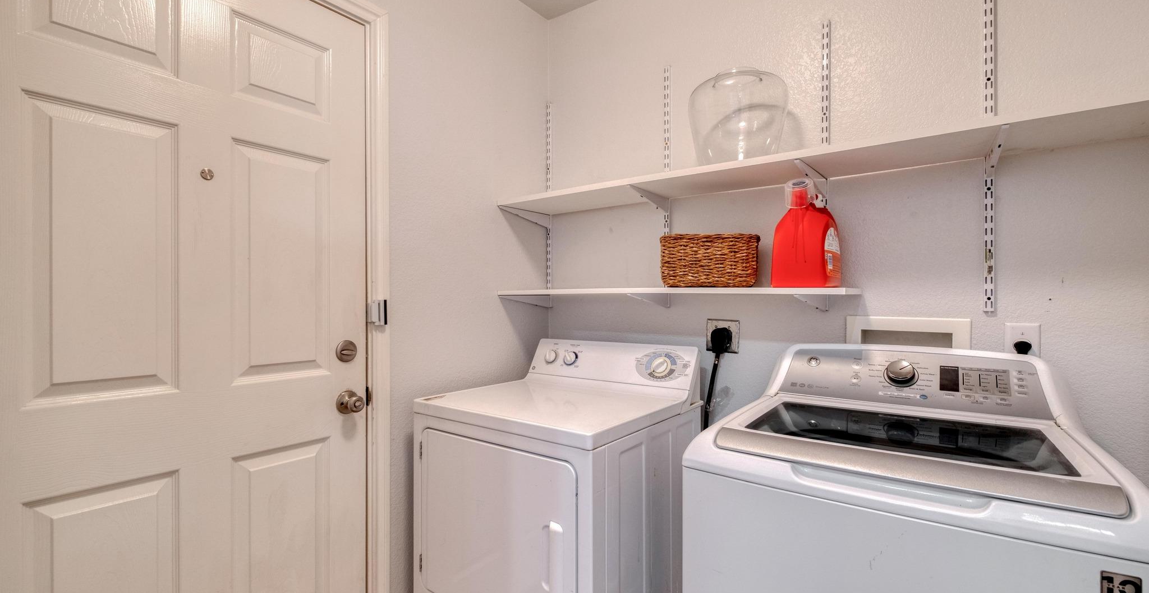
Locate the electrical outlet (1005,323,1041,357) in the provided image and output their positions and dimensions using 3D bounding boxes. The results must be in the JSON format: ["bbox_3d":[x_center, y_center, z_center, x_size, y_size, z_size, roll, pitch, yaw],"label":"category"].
[{"bbox_3d":[1.143,0.128,1.219,0.070,0.116,0.014,0,0,35],"label":"electrical outlet"}]

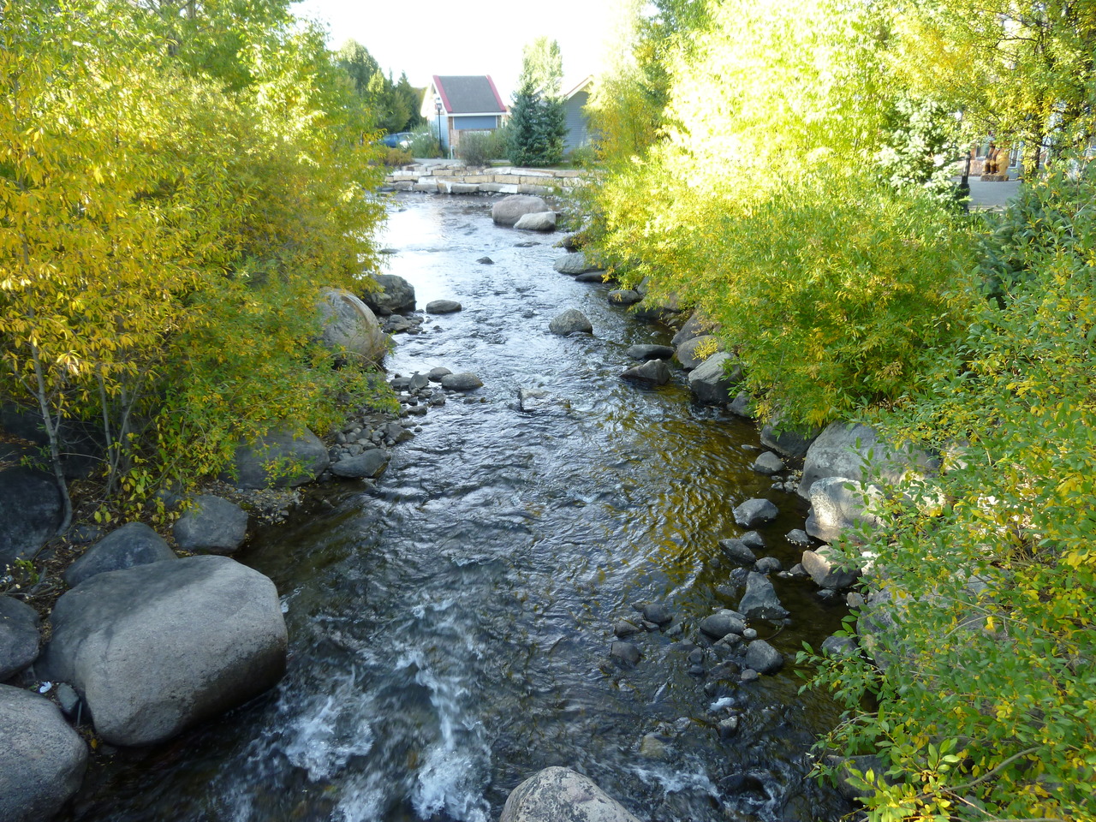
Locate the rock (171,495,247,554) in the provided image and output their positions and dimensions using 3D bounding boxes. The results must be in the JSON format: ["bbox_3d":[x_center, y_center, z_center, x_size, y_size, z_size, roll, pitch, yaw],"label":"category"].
[{"bbox_3d":[-3.205,1.085,7.538,0.637,0.534,0.541,0,20,0],"label":"rock"}]

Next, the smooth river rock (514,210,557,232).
[{"bbox_3d":[-0.467,-7.113,29.825,1.610,0.724,1.207,-1,20,0],"label":"smooth river rock"}]

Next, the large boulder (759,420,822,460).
[{"bbox_3d":[2.985,0.330,9.788,0.670,0.475,0.637,-1,20,0],"label":"large boulder"}]

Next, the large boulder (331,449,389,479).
[{"bbox_3d":[-2.209,0.622,9.381,0.679,0.253,0.374,-10,22,-23],"label":"large boulder"}]

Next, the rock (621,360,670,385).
[{"bbox_3d":[1.544,-0.614,12.587,0.782,0.380,0.508,5,20,14],"label":"rock"}]

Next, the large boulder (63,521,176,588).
[{"bbox_3d":[-3.559,1.244,6.628,0.829,0.568,0.664,-3,20,-9],"label":"large boulder"}]

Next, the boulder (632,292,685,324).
[{"bbox_3d":[2.172,-2.052,15.349,1.065,0.632,0.852,-1,20,0],"label":"boulder"}]

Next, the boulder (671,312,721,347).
[{"bbox_3d":[2.526,-1.333,13.321,0.872,0.700,0.741,-1,20,0],"label":"boulder"}]

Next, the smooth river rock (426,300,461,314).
[{"bbox_3d":[-2.429,-2.429,18.332,0.840,0.310,0.620,-1,20,0],"label":"smooth river rock"}]

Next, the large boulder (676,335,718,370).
[{"bbox_3d":[2.538,-0.960,13.205,0.778,0.565,0.662,-1,20,0],"label":"large boulder"}]

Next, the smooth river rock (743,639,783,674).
[{"bbox_3d":[1.532,1.742,5.624,0.262,0.220,0.222,-1,20,0],"label":"smooth river rock"}]

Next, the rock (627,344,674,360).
[{"bbox_3d":[1.804,-1.036,13.965,0.869,0.215,0.521,2,20,5],"label":"rock"}]

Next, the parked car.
[{"bbox_3d":[-14.209,-25.216,74.000,4.400,1.500,1.800,-12,23,-28],"label":"parked car"}]

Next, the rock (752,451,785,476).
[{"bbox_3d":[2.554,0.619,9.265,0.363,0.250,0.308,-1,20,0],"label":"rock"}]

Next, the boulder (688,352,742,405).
[{"bbox_3d":[2.466,-0.464,11.634,0.773,0.771,0.811,-1,20,0],"label":"boulder"}]

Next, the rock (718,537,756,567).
[{"bbox_3d":[1.778,1.323,7.412,0.360,0.214,0.180,14,25,35],"label":"rock"}]

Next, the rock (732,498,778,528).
[{"bbox_3d":[1.994,0.984,7.623,0.421,0.242,0.337,-1,20,0],"label":"rock"}]

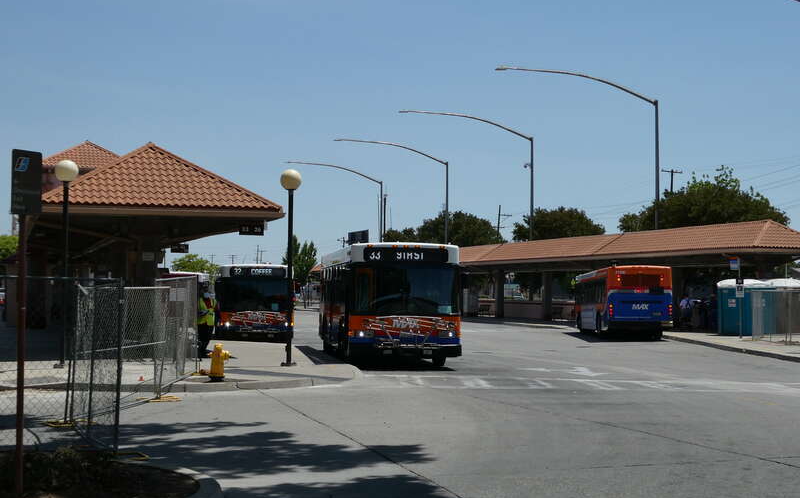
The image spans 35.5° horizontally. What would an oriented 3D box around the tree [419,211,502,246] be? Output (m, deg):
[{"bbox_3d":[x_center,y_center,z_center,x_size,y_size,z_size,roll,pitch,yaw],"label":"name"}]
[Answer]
[{"bbox_3d":[5.129,1.506,106.034,7.600,9.200,7.400,0,-2,0],"label":"tree"}]

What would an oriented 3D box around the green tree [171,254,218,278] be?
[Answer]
[{"bbox_3d":[-15.112,2.396,92.000,3.700,4.900,3.700,0,-2,0],"label":"green tree"}]

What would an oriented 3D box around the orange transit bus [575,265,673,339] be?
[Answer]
[{"bbox_3d":[9.824,2.494,56.346,2.600,3.030,12.200,0,-2,1],"label":"orange transit bus"}]

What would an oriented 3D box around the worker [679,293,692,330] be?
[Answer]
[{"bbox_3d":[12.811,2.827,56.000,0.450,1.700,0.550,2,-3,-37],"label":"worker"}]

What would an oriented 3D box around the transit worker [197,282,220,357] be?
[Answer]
[{"bbox_3d":[-4.600,1.713,29.900,0.580,1.800,0.420,0,-2,-5],"label":"transit worker"}]

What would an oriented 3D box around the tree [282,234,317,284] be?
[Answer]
[{"bbox_3d":[-9.019,2.019,112.000,3.200,6.600,3.200,0,-2,0],"label":"tree"}]

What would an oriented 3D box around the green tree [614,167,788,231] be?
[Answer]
[{"bbox_3d":[16.537,-0.409,68.000,9.200,8.800,8.800,0,-2,0],"label":"green tree"}]

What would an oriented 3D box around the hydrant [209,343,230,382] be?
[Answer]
[{"bbox_3d":[-3.098,1.941,21.235,0.340,0.660,0.330,-1,-3,30],"label":"hydrant"}]

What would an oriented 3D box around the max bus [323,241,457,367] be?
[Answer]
[{"bbox_3d":[-0.588,1.541,34.267,2.600,2.920,12.100,0,-2,-7],"label":"max bus"}]

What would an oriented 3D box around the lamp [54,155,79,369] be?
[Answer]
[{"bbox_3d":[-6.911,0.311,25.708,0.490,4.250,0.490,0,-2,0],"label":"lamp"}]

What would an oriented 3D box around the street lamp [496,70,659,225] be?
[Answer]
[{"bbox_3d":[8.573,-2.160,59.689,8.540,12.600,0.350,1,-3,-20],"label":"street lamp"}]

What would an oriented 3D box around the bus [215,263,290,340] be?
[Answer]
[{"bbox_3d":[-5.809,2.146,49.297,2.580,2.920,12.200,1,-2,-8],"label":"bus"}]

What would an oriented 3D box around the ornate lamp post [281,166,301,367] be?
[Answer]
[{"bbox_3d":[-2.397,0.411,27.400,0.470,4.320,0.470,0,-2,0],"label":"ornate lamp post"}]

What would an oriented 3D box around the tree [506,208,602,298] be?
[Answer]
[{"bbox_3d":[11.206,1.260,90.032,6.800,8.400,6.800,0,-2,0],"label":"tree"}]

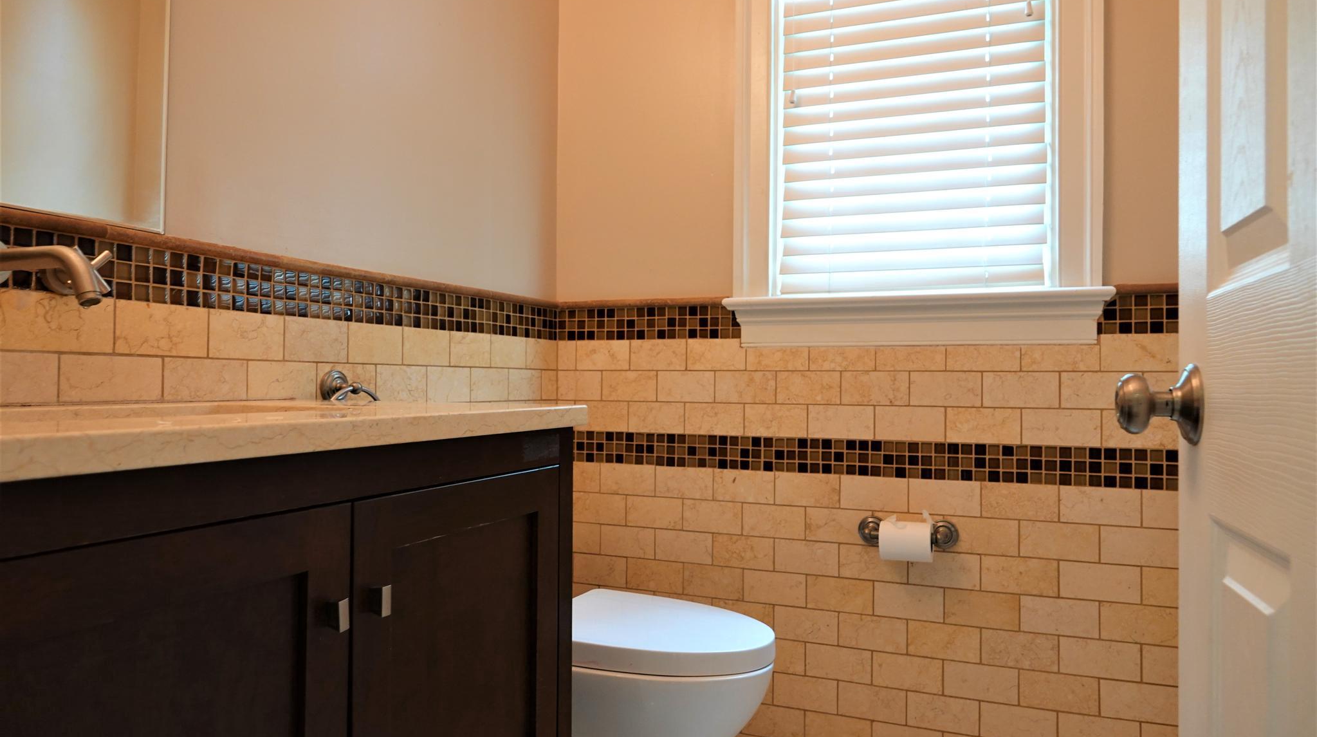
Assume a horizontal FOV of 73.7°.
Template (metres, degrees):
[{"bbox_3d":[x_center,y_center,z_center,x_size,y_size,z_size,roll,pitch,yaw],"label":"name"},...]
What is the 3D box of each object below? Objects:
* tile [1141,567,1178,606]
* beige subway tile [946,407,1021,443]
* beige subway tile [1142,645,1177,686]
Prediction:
[{"bbox_3d":[1.063,0.445,1.775,0.150,0.076,0.010,0,-1,22],"label":"tile"},{"bbox_3d":[0.713,0.126,1.929,0.152,0.076,0.010,0,-1,23],"label":"beige subway tile"},{"bbox_3d":[1.060,0.604,1.769,0.152,0.077,0.010,0,-1,22],"label":"beige subway tile"}]

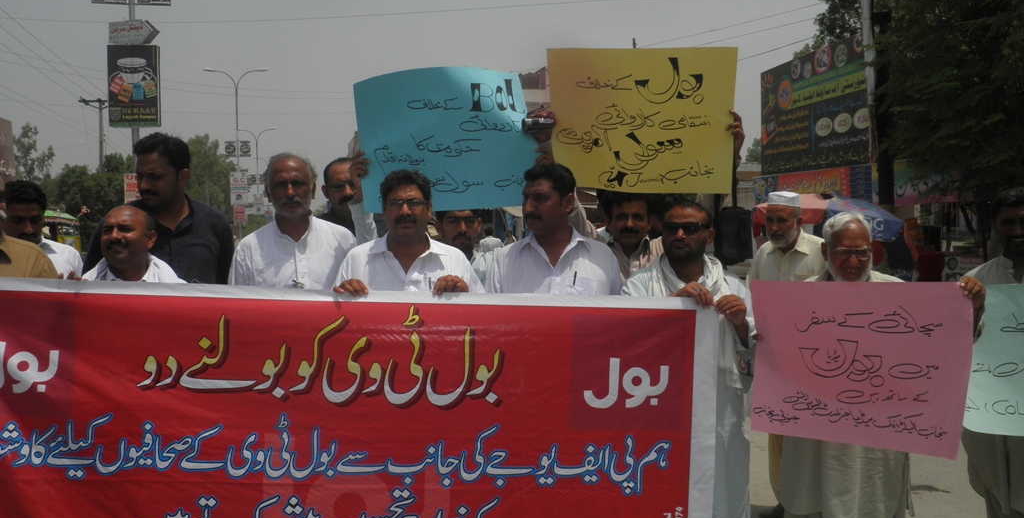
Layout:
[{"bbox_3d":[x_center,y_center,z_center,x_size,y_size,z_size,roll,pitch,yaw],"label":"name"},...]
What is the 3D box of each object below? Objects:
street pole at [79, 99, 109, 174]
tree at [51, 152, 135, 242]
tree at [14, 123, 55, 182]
[{"bbox_3d":[-23.318,-4.736,47.217,2.100,8.869,0.350,-2,3,-18],"label":"street pole"},{"bbox_3d":[-19.059,-2.391,38.120,4.400,4.905,4.200,-2,3,-24],"label":"tree"},{"bbox_3d":[-26.556,-3.857,46.180,3.200,7.346,3.200,-2,3,-24],"label":"tree"}]

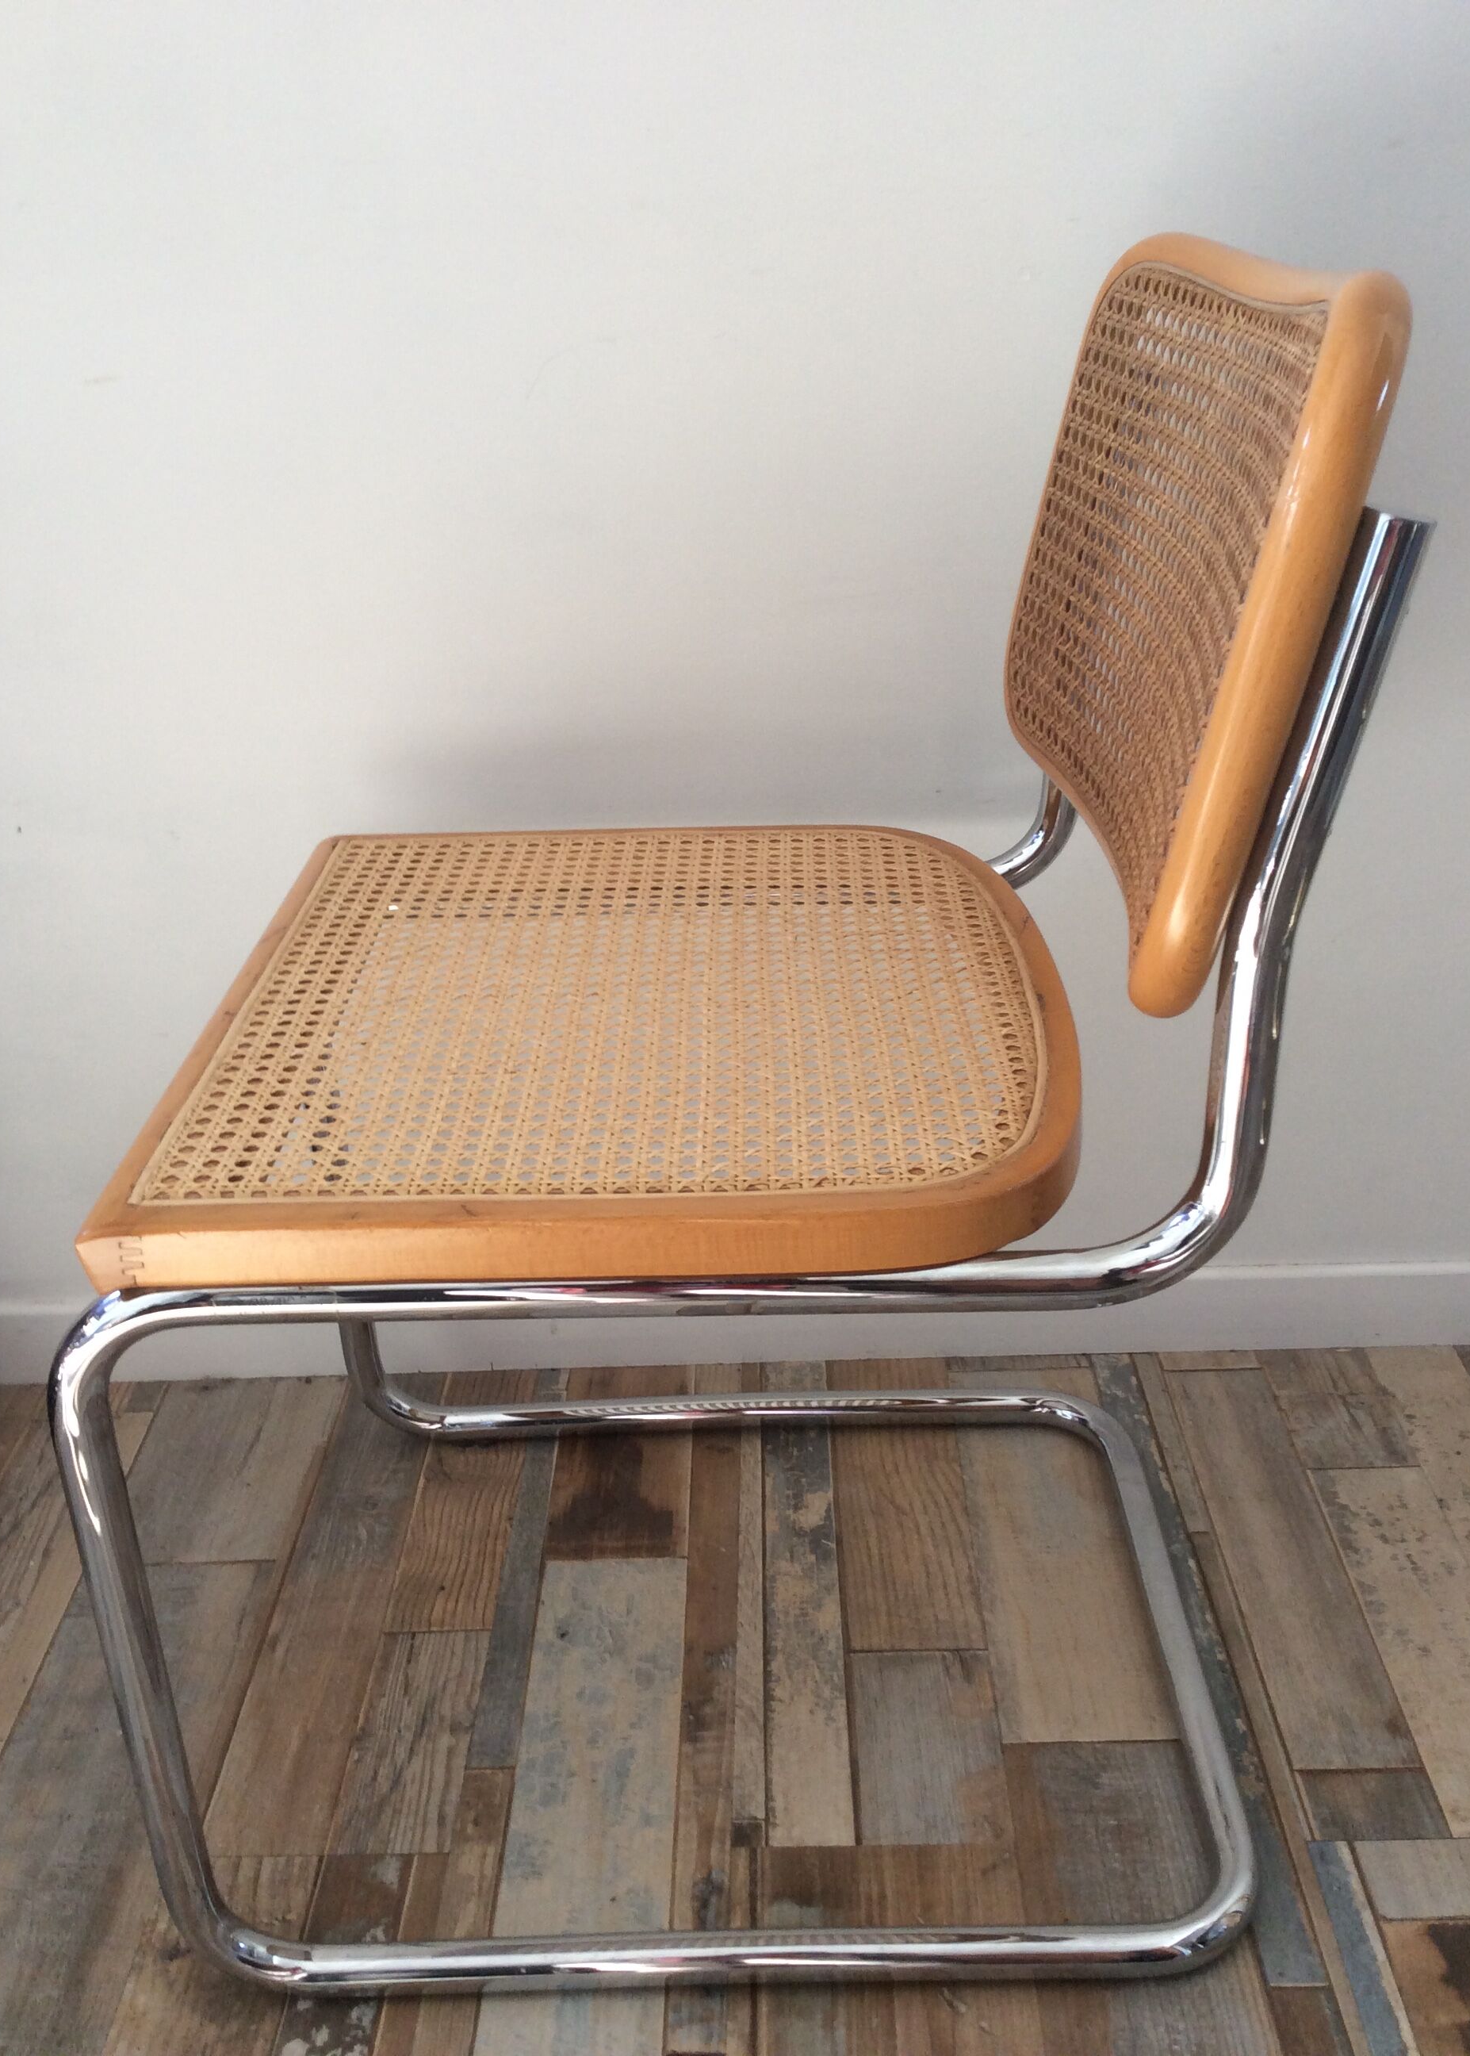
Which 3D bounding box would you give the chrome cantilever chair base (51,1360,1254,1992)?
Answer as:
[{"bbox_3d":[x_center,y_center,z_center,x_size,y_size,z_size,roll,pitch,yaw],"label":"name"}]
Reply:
[{"bbox_3d":[-0.009,0.195,1.084,0.558,0.419,0.483,-2,25,2],"label":"chrome cantilever chair base"}]

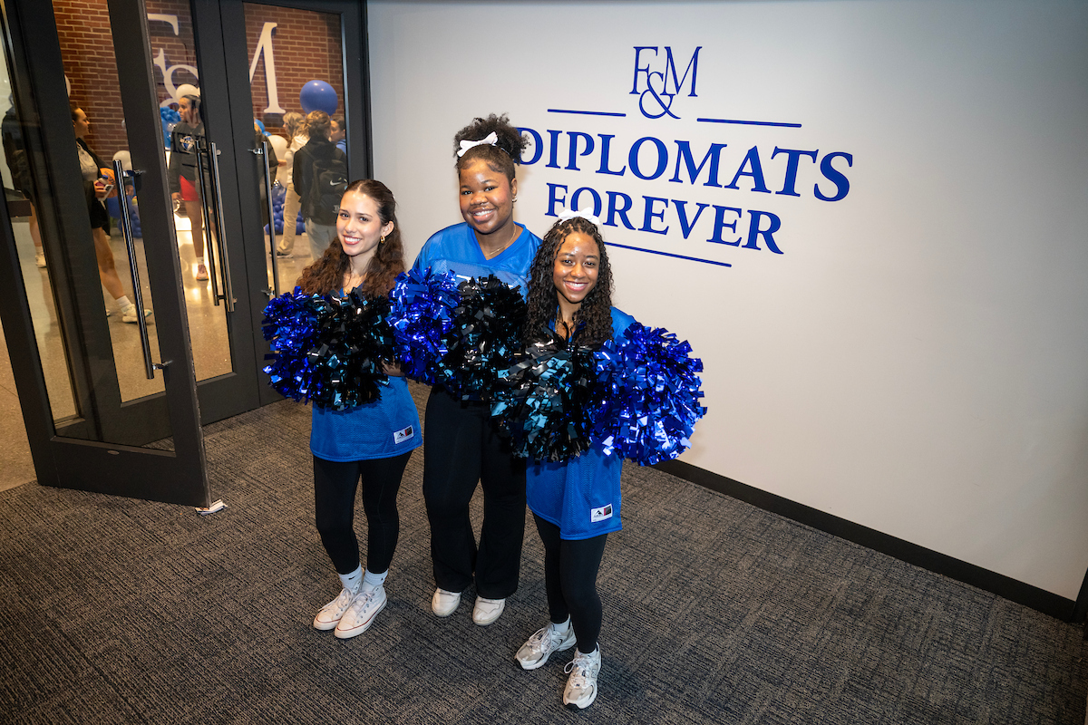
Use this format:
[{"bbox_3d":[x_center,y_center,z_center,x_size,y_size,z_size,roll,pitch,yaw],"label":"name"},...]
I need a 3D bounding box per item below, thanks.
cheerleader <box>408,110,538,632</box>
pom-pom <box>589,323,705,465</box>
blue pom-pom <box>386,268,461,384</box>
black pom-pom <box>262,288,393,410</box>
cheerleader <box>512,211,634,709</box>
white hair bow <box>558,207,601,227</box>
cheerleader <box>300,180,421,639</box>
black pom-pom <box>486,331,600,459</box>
[{"bbox_3d":[-0.233,0.108,2.571,0.540,1.830,0.440,7,21,12],"label":"cheerleader"},{"bbox_3d":[0.277,0.084,1.955,0.330,0.360,0.320,9,21,16],"label":"pom-pom"},{"bbox_3d":[-0.366,-0.111,2.296,0.310,0.340,0.310,7,21,12],"label":"blue pom-pom"},{"bbox_3d":[-0.664,-0.040,2.218,0.370,0.340,0.320,10,21,19],"label":"black pom-pom"},{"bbox_3d":[0.085,0.344,2.295,0.460,1.605,0.420,9,21,16],"label":"cheerleader"},{"bbox_3d":[0.098,-0.408,2.032,0.120,0.055,0.050,8,21,13],"label":"white hair bow"},{"bbox_3d":[-0.629,0.201,2.550,0.470,1.635,0.420,10,21,19],"label":"cheerleader"},{"bbox_3d":[0.001,0.089,1.962,0.320,0.340,0.310,2,20,-1],"label":"black pom-pom"}]

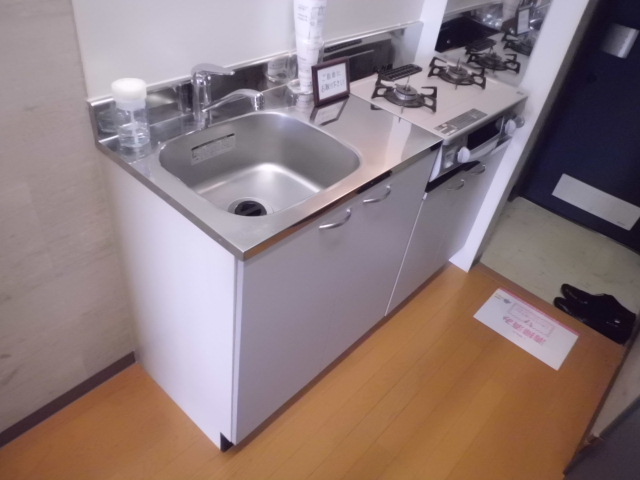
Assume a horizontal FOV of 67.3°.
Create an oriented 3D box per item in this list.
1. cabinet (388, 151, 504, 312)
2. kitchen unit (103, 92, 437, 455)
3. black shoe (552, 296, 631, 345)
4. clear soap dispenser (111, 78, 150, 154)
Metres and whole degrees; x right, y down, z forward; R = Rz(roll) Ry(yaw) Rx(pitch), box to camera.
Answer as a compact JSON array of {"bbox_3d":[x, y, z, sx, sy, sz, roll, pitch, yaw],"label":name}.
[{"bbox_3d":[0.289,-0.139,1.910,0.474,0.644,0.589,34,46,26],"label":"cabinet"},{"bbox_3d":[-0.135,0.070,1.457,0.485,0.832,0.711,34,46,26],"label":"kitchen unit"},{"bbox_3d":[1.180,0.340,2.086,0.307,0.104,0.109,34,46,26],"label":"black shoe"},{"bbox_3d":[-0.411,-0.274,1.058,0.072,0.127,0.072,34,46,26],"label":"clear soap dispenser"}]

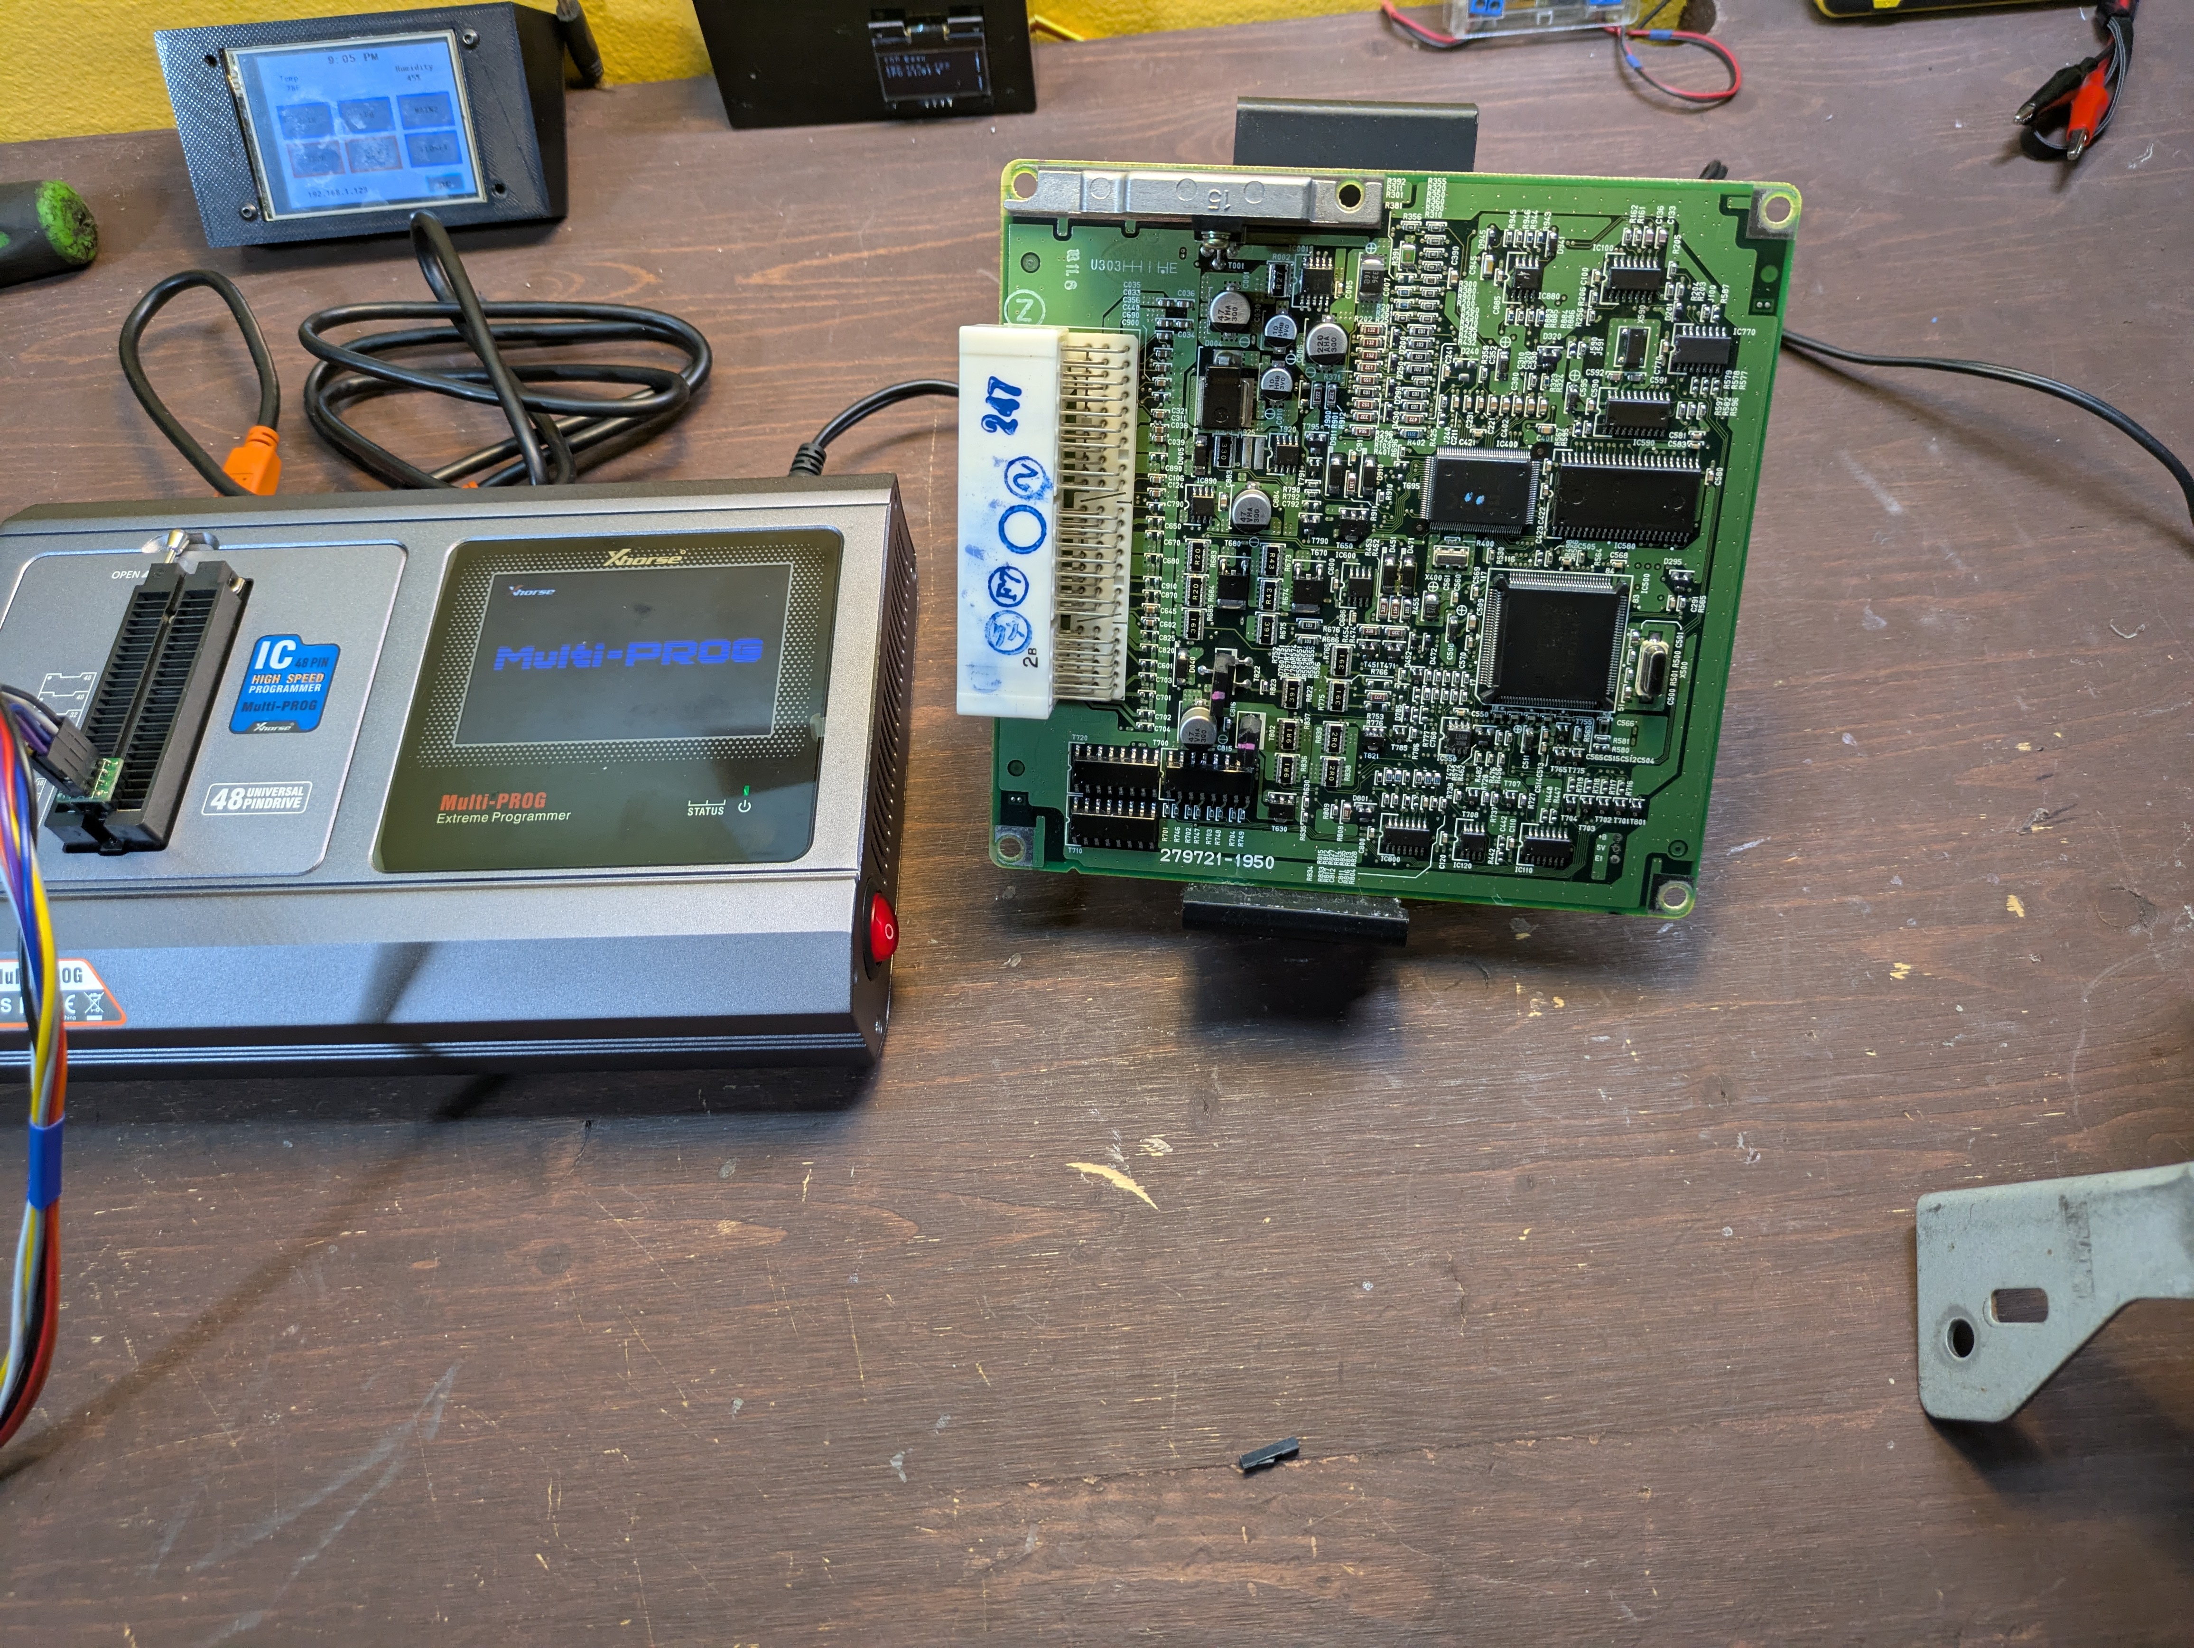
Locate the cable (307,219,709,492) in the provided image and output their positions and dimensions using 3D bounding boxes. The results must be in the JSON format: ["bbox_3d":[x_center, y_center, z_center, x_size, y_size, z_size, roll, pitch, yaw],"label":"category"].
[{"bbox_3d":[-0.175,-0.132,0.467,0.121,0.042,0.099,-1,61,2],"label":"cable"}]

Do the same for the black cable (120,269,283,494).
[{"bbox_3d":[-0.266,-0.130,0.470,0.060,0.031,0.098,-1,61,2],"label":"black cable"}]

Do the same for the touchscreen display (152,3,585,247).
[{"bbox_3d":[-0.231,-0.226,0.517,0.110,0.063,0.048,-5,20,1],"label":"touchscreen display"}]

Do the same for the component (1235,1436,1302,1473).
[{"bbox_3d":[0.036,0.130,0.328,0.013,0.003,0.003,-19,61,-7],"label":"component"}]

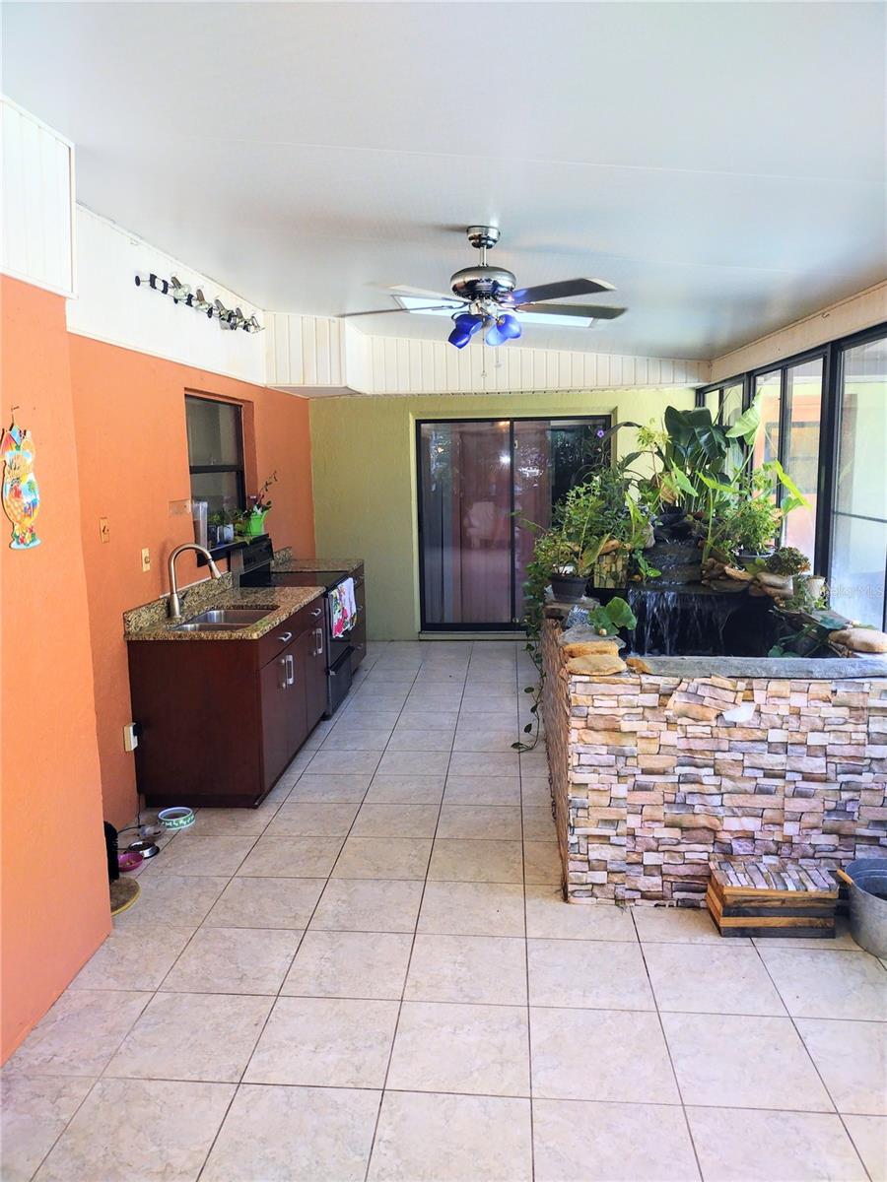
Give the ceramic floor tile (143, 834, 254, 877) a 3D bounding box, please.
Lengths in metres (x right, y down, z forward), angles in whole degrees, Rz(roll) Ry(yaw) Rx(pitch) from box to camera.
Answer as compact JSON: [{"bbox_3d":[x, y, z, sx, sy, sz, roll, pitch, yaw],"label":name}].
[{"bbox_3d":[-1.081,1.185,4.140,0.408,0.010,0.420,0,9,4],"label":"ceramic floor tile"}]

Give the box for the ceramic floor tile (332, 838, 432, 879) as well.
[{"bbox_3d":[-0.260,1.189,4.078,0.408,0.010,0.420,0,9,4],"label":"ceramic floor tile"}]

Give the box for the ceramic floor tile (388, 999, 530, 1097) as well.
[{"bbox_3d":[0.056,1.383,2.792,0.408,0.010,0.420,0,9,4],"label":"ceramic floor tile"}]

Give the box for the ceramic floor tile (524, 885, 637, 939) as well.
[{"bbox_3d":[0.542,1.288,3.687,0.420,0.010,0.420,0,9,5],"label":"ceramic floor tile"}]

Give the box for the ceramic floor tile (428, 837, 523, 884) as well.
[{"bbox_3d":[0.149,1.181,4.019,0.403,0.010,0.423,0,8,4],"label":"ceramic floor tile"}]

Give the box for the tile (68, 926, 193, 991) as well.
[{"bbox_3d":[-1.152,1.351,3.395,0.365,0.010,0.420,0,9,5],"label":"tile"}]

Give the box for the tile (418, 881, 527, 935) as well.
[{"bbox_3d":[0.120,1.286,3.724,0.420,0.010,0.420,0,9,5],"label":"tile"}]

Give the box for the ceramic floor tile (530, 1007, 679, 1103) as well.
[{"bbox_3d":[0.467,1.385,2.761,0.408,0.010,0.420,0,9,4],"label":"ceramic floor tile"}]

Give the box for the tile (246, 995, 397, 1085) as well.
[{"bbox_3d":[-0.368,1.421,2.913,0.420,0.010,0.420,0,9,5],"label":"tile"}]

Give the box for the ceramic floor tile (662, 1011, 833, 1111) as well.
[{"bbox_3d":[0.866,1.367,2.695,0.403,0.010,0.423,0,8,4],"label":"ceramic floor tile"}]

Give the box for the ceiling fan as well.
[{"bbox_3d":[0.162,-1.243,3.814,1.290,0.470,1.240,0,9,2],"label":"ceiling fan"}]

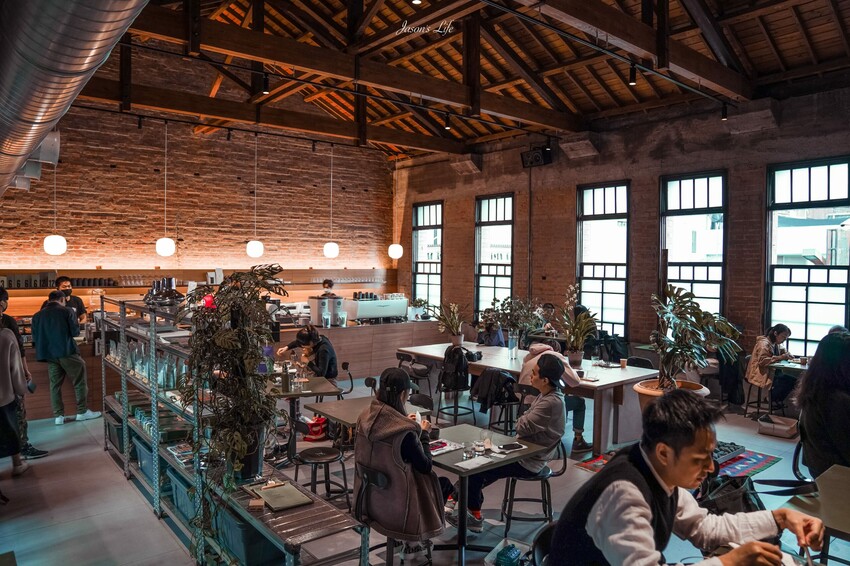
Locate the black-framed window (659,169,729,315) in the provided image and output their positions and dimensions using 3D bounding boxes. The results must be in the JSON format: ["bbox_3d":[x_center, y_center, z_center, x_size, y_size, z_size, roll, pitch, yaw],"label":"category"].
[{"bbox_3d":[4.418,-0.393,9.361,0.160,2.794,1.061,-1,3,-42],"label":"black-framed window"}]

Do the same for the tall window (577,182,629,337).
[{"bbox_3d":[3.105,-0.383,9.850,0.150,2.700,1.020,-2,4,-43],"label":"tall window"}]

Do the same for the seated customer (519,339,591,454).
[{"bbox_3d":[1.488,1.283,6.632,0.850,1.200,0.580,-1,3,-42],"label":"seated customer"}]

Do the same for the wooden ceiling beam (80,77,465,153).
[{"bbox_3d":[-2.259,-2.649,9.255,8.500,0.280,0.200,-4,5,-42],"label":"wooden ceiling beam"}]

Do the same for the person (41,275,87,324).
[{"bbox_3d":[-5.165,0.771,8.093,0.540,1.740,0.360,-2,3,-38],"label":"person"}]

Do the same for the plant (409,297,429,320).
[{"bbox_3d":[-0.147,0.526,11.247,0.320,0.433,0.280,-1,3,-42],"label":"plant"}]

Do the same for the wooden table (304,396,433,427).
[{"bbox_3d":[-0.548,1.534,5.292,0.760,0.720,0.780,-2,4,-43],"label":"wooden table"}]

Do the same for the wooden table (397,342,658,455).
[{"bbox_3d":[1.281,1.464,8.043,1.473,0.760,3.461,-1,3,-42],"label":"wooden table"}]

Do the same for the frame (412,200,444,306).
[{"bbox_3d":[0.077,-0.541,13.135,0.150,2.620,1.010,-2,4,-43],"label":"frame"}]

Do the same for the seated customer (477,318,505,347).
[{"bbox_3d":[1.133,1.147,9.732,0.750,1.270,0.500,-1,3,-42],"label":"seated customer"}]

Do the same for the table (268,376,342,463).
[{"bbox_3d":[-1.390,1.496,6.130,0.760,0.720,0.760,-1,3,-24],"label":"table"}]

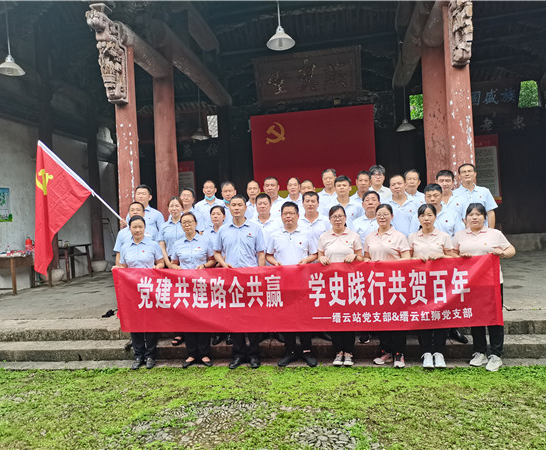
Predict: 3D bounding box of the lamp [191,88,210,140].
[{"bbox_3d":[-1.823,-2.759,11.182,0.430,1.324,0.430,-3,0,9],"label":"lamp"}]

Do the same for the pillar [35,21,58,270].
[{"bbox_3d":[-5.856,-2.060,11.633,0.330,6.402,0.330,-3,0,9],"label":"pillar"}]

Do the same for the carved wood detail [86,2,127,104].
[{"bbox_3d":[-2.469,-2.493,6.782,0.270,1.292,0.720,-3,0,9],"label":"carved wood detail"}]

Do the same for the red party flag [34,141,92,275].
[{"bbox_3d":[-2.522,-0.210,5.400,0.620,1.560,0.250,-3,0,-5],"label":"red party flag"}]

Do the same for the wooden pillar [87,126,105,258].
[{"bbox_3d":[-5.458,-1.026,13.850,0.330,4.241,0.330,-3,0,9],"label":"wooden pillar"}]

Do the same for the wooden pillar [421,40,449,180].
[{"bbox_3d":[2.926,-1.279,8.013,0.400,3.923,0.400,-3,0,9],"label":"wooden pillar"}]

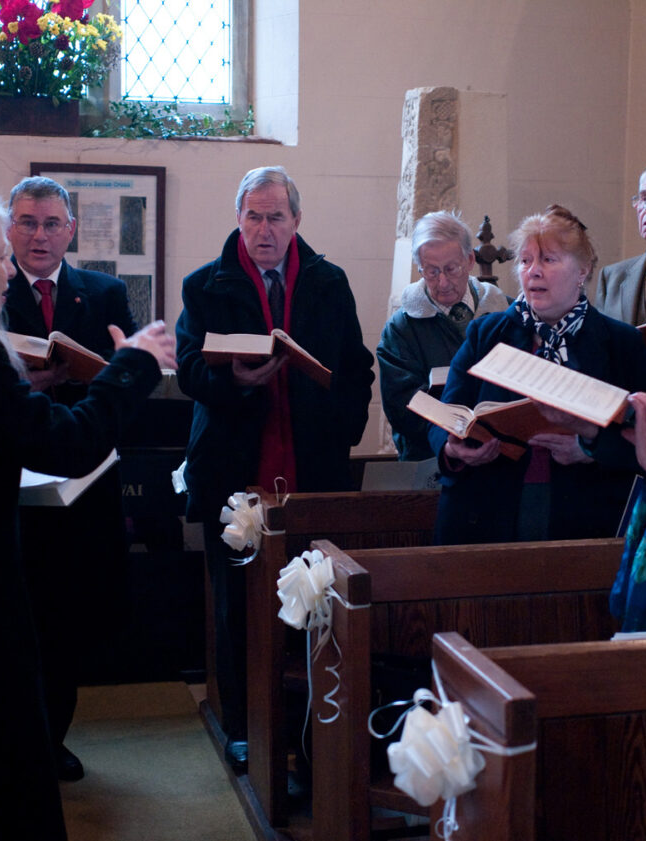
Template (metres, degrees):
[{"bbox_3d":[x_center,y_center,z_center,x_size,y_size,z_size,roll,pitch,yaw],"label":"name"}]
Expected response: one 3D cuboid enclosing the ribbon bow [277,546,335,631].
[{"bbox_3d":[-0.036,0.346,2.710,0.100,0.165,0.150,-1,6,-13],"label":"ribbon bow"}]

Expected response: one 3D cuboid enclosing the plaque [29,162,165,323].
[{"bbox_3d":[-0.941,-0.700,5.543,0.565,0.770,0.035,-1,6,-13],"label":"plaque"}]

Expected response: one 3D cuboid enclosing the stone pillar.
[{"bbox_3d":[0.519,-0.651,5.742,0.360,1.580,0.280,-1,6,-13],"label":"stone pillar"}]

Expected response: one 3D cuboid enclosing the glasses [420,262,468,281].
[{"bbox_3d":[0.369,-0.454,3.954,0.140,0.045,0.130,2,24,16],"label":"glasses"}]

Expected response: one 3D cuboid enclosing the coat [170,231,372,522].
[{"bbox_3d":[-0.138,-0.128,3.848,0.550,0.830,0.370,1,5,6],"label":"coat"}]

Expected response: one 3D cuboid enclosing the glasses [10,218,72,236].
[{"bbox_3d":[-0.738,-0.505,3.472,0.148,0.046,0.135,-1,5,-10],"label":"glasses"}]

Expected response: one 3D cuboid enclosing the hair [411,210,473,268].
[{"bbox_3d":[0.357,-0.549,3.989,0.175,0.165,0.200,2,18,16],"label":"hair"}]

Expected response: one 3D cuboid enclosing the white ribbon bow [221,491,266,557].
[{"bbox_3d":[-0.211,0.275,3.467,0.100,0.165,0.160,-1,6,-13],"label":"white ribbon bow"}]

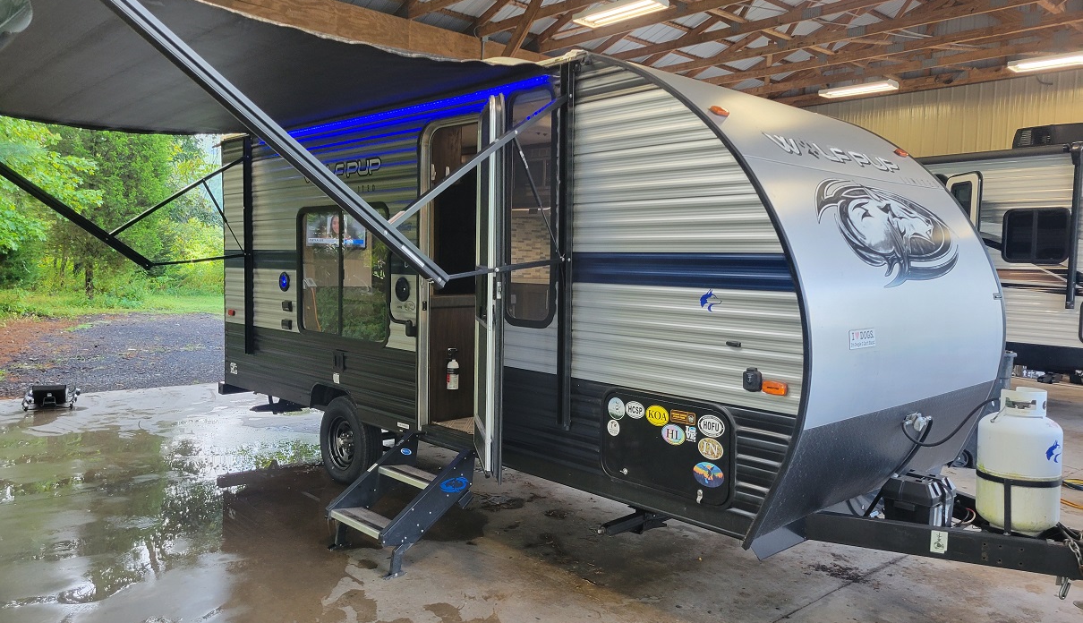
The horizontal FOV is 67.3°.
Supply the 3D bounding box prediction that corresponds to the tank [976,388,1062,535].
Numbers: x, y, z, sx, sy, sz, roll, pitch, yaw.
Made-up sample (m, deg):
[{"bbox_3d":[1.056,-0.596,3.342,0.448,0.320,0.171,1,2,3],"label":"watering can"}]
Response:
[{"bbox_3d":[2.110,0.655,3.593,0.325,0.610,0.325,-3,5,-43],"label":"tank"}]

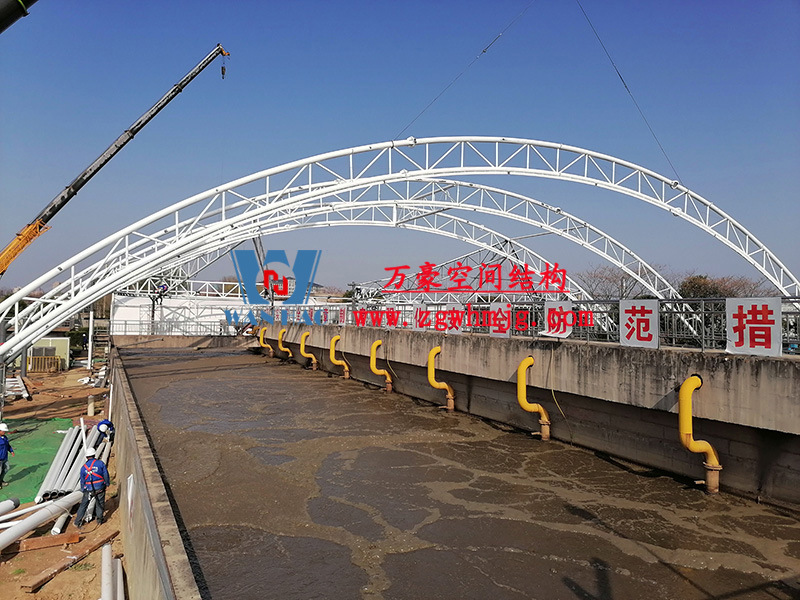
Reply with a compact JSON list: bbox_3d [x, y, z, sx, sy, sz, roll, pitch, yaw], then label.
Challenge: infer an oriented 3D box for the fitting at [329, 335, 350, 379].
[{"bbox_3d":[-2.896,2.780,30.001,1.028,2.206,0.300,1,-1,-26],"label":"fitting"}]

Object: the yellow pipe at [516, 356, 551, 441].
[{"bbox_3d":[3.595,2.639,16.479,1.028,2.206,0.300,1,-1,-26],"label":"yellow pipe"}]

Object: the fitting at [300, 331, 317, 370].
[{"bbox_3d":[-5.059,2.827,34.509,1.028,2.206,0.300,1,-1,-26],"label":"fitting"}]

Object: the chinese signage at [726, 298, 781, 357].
[{"bbox_3d":[6.200,0.464,10.941,0.030,0.985,1.000,1,-1,-26],"label":"chinese signage"}]

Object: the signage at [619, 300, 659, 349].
[{"bbox_3d":[5.079,0.505,13.275,0.030,0.985,1.000,1,-1,-26],"label":"signage"}]

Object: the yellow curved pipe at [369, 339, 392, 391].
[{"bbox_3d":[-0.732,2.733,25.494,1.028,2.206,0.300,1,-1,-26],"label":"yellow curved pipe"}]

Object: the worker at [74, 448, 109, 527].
[{"bbox_3d":[-6.960,4.223,14.100,0.660,1.740,0.420,2,-1,-27],"label":"worker"}]

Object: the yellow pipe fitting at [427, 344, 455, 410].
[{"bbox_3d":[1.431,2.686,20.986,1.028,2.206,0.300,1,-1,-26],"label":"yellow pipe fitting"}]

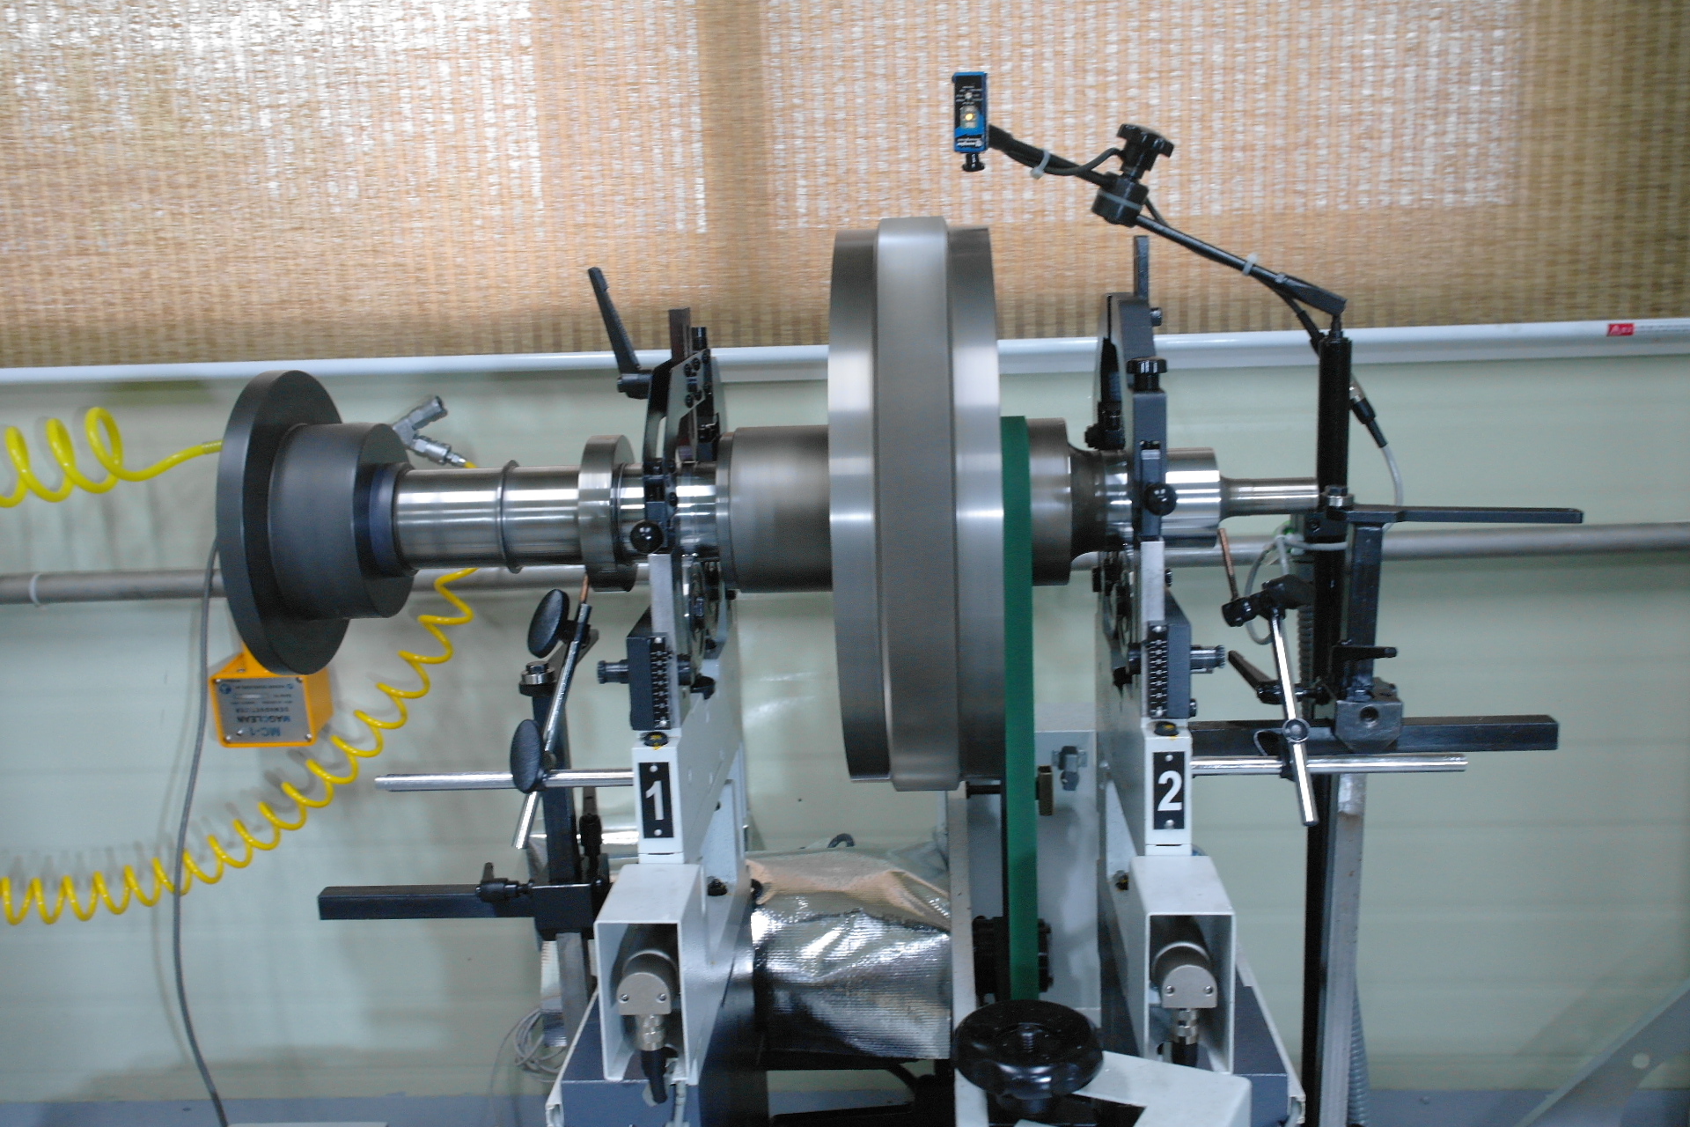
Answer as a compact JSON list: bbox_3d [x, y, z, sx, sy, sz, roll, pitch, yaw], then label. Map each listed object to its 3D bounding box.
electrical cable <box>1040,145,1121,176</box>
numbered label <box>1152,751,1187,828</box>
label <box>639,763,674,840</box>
[{"bbox_3d":[0.155,-0.267,1.025,0.053,0.021,0.015,-2,12,3],"label":"electrical cable"},{"bbox_3d":[0.186,0.131,0.892,0.018,0.047,0.002,-2,12,3],"label":"numbered label"},{"bbox_3d":[-0.111,0.139,0.910,0.018,0.047,0.002,-2,12,3],"label":"label"}]

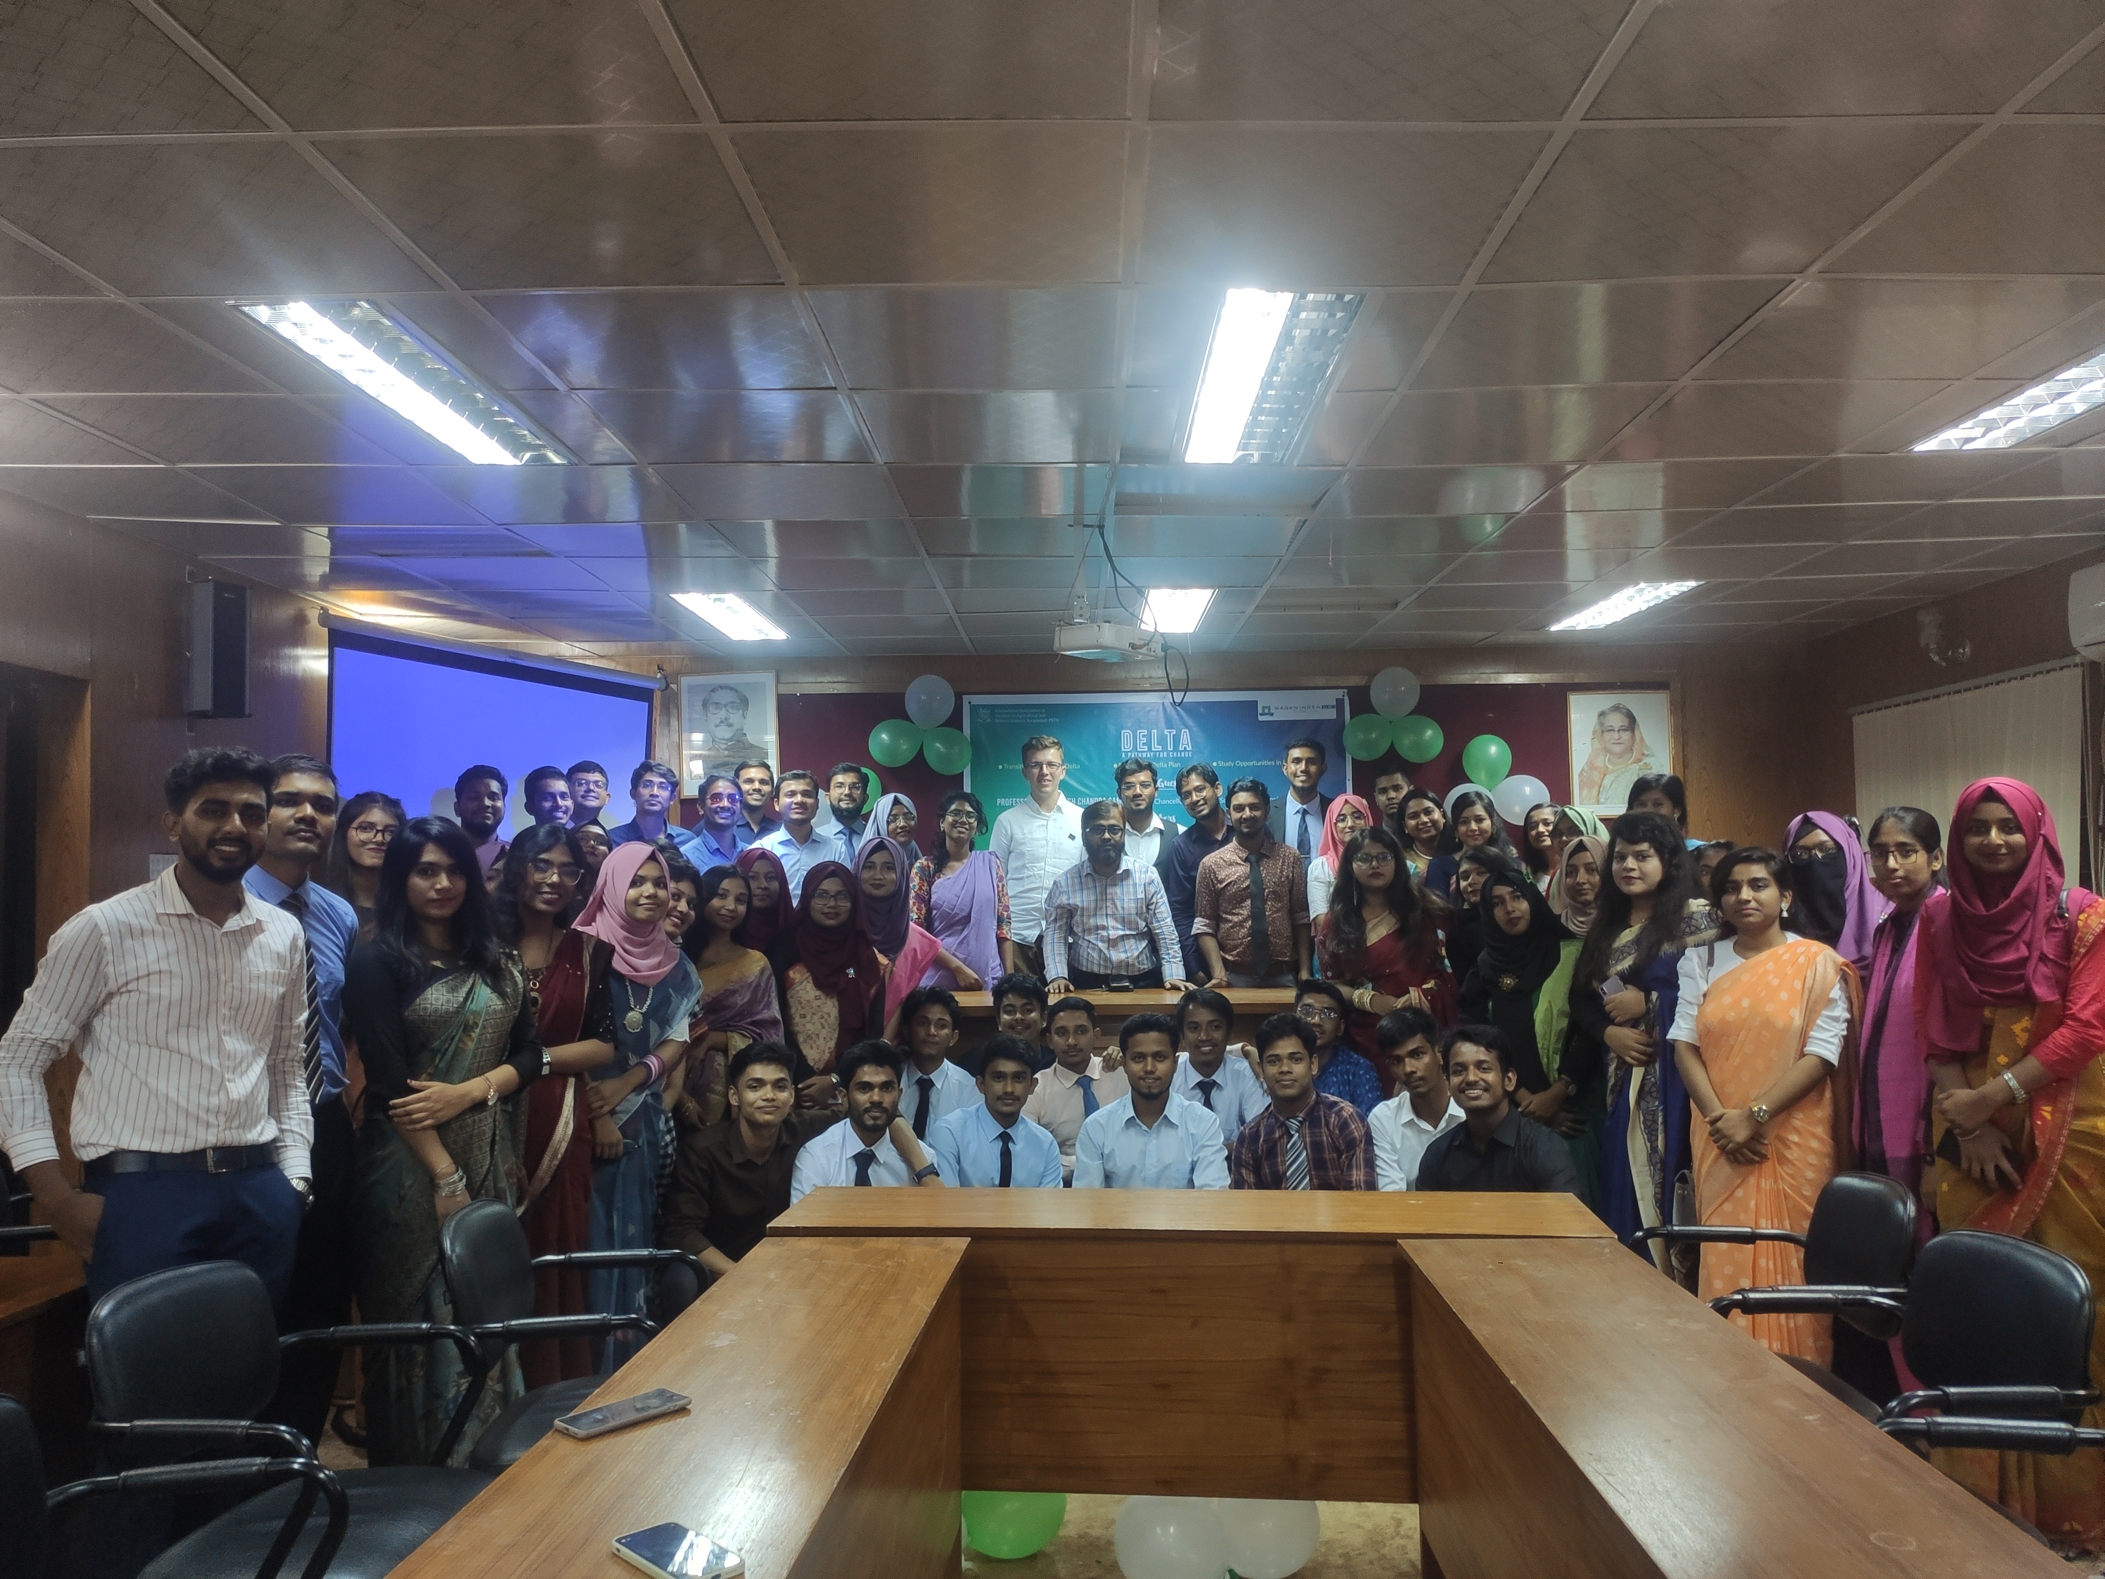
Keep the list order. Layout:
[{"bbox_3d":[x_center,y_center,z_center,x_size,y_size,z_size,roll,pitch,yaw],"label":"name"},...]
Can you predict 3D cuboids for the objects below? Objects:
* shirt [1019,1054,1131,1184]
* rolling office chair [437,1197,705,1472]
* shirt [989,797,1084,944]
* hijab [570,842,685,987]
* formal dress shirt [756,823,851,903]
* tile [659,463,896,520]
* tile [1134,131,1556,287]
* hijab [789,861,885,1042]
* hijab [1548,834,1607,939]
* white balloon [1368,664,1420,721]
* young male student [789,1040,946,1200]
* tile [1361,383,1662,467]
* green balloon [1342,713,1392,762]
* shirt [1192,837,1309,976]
[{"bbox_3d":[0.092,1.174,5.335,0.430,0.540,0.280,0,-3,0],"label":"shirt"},{"bbox_3d":[-0.854,1.212,3.036,0.590,0.870,0.570,0,-3,-2],"label":"rolling office chair"},{"bbox_3d":[-0.035,0.352,6.700,0.480,0.650,0.280,0,-3,2],"label":"shirt"},{"bbox_3d":[-1.234,0.362,4.580,0.280,0.420,0.290,2,-4,-30],"label":"hijab"},{"bbox_3d":[-1.033,0.498,6.501,0.460,0.720,0.260,0,-3,-8],"label":"formal dress shirt"},{"bbox_3d":[-0.750,-0.836,4.398,0.600,0.018,0.600,0,-3,1],"label":"tile"},{"bbox_3d":[0.438,-0.940,2.550,0.600,0.018,0.600,0,-3,1],"label":"tile"},{"bbox_3d":[-0.759,0.571,5.573,0.340,0.640,0.290,0,-3,-6],"label":"hijab"},{"bbox_3d":[1.773,0.326,5.290,0.250,0.360,0.260,-1,-3,14],"label":"hijab"},{"bbox_3d":[1.592,-0.444,7.340,0.235,0.255,0.235,0,-3,0],"label":"white balloon"},{"bbox_3d":[-0.483,1.156,4.071,0.480,1.030,0.580,0,-3,-3],"label":"young male student"},{"bbox_3d":[1.069,-0.876,3.758,0.600,0.018,0.600,0,-3,1],"label":"tile"},{"bbox_3d":[1.477,-0.247,7.417,0.240,0.235,0.240,0,-3,1],"label":"green balloon"},{"bbox_3d":[0.799,0.473,6.400,0.480,0.580,0.280,0,-3,6],"label":"shirt"}]

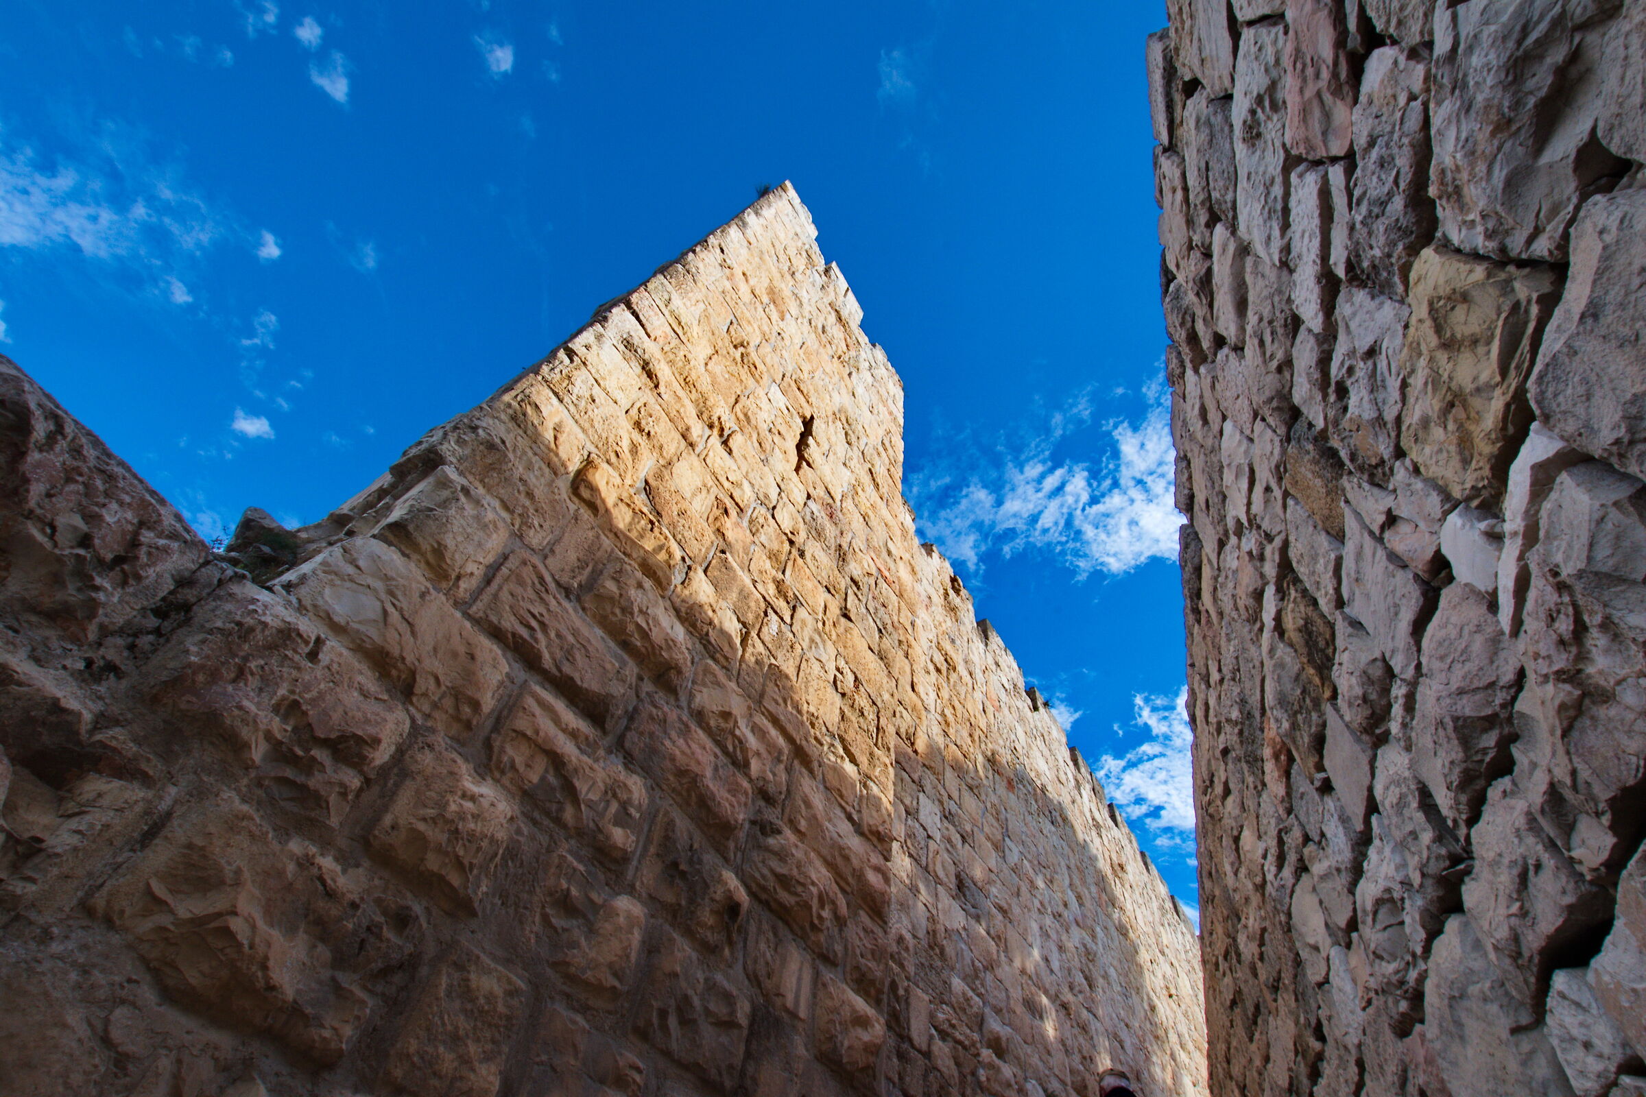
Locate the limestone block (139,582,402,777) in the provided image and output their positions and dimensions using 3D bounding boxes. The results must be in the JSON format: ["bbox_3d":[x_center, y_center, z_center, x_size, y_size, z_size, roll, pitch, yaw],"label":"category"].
[{"bbox_3d":[-1.478,0.445,1.810,0.300,0.336,0.538,-25,-62,20],"label":"limestone block"}]

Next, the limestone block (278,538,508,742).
[{"bbox_3d":[-1.401,0.330,2.166,0.320,0.357,0.646,-25,-62,20],"label":"limestone block"}]

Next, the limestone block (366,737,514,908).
[{"bbox_3d":[-1.184,0.855,2.036,0.280,0.355,0.370,-25,-62,20],"label":"limestone block"}]

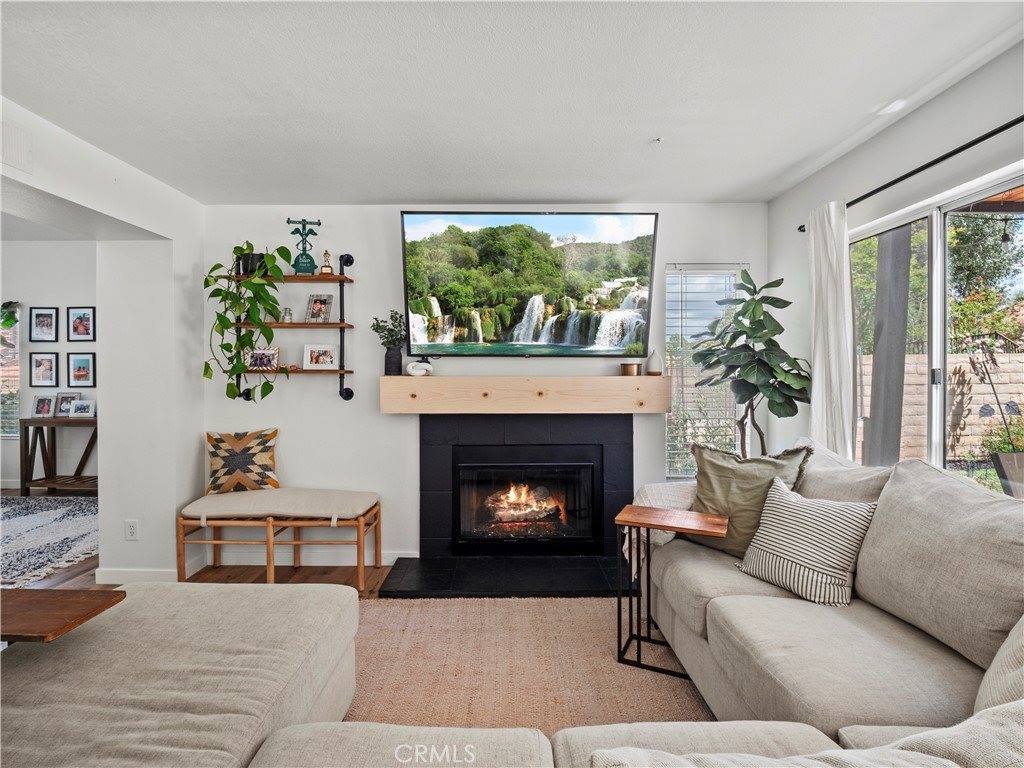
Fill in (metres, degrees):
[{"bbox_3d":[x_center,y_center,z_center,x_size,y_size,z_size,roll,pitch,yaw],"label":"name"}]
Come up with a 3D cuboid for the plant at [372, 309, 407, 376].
[{"bbox_3d":[-0.785,-0.268,3.060,0.230,0.430,0.190,0,1,0],"label":"plant"}]

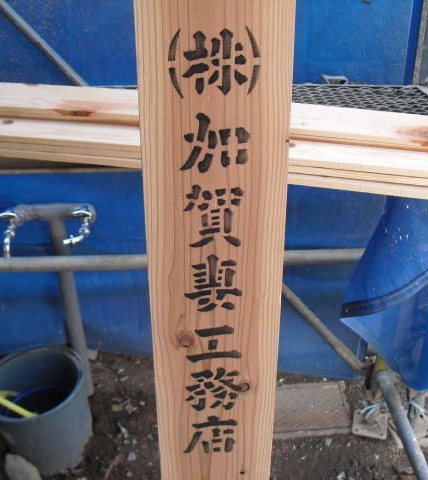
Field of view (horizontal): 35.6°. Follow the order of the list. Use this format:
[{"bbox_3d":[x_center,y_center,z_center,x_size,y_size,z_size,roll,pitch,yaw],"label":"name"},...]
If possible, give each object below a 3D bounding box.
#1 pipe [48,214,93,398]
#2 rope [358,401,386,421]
[{"bbox_3d":[-0.462,0.241,2.188,0.043,0.700,0.043,-2,29,1],"label":"pipe"},{"bbox_3d":[0.525,0.565,2.204,0.090,0.045,0.055,-1,29,1],"label":"rope"}]

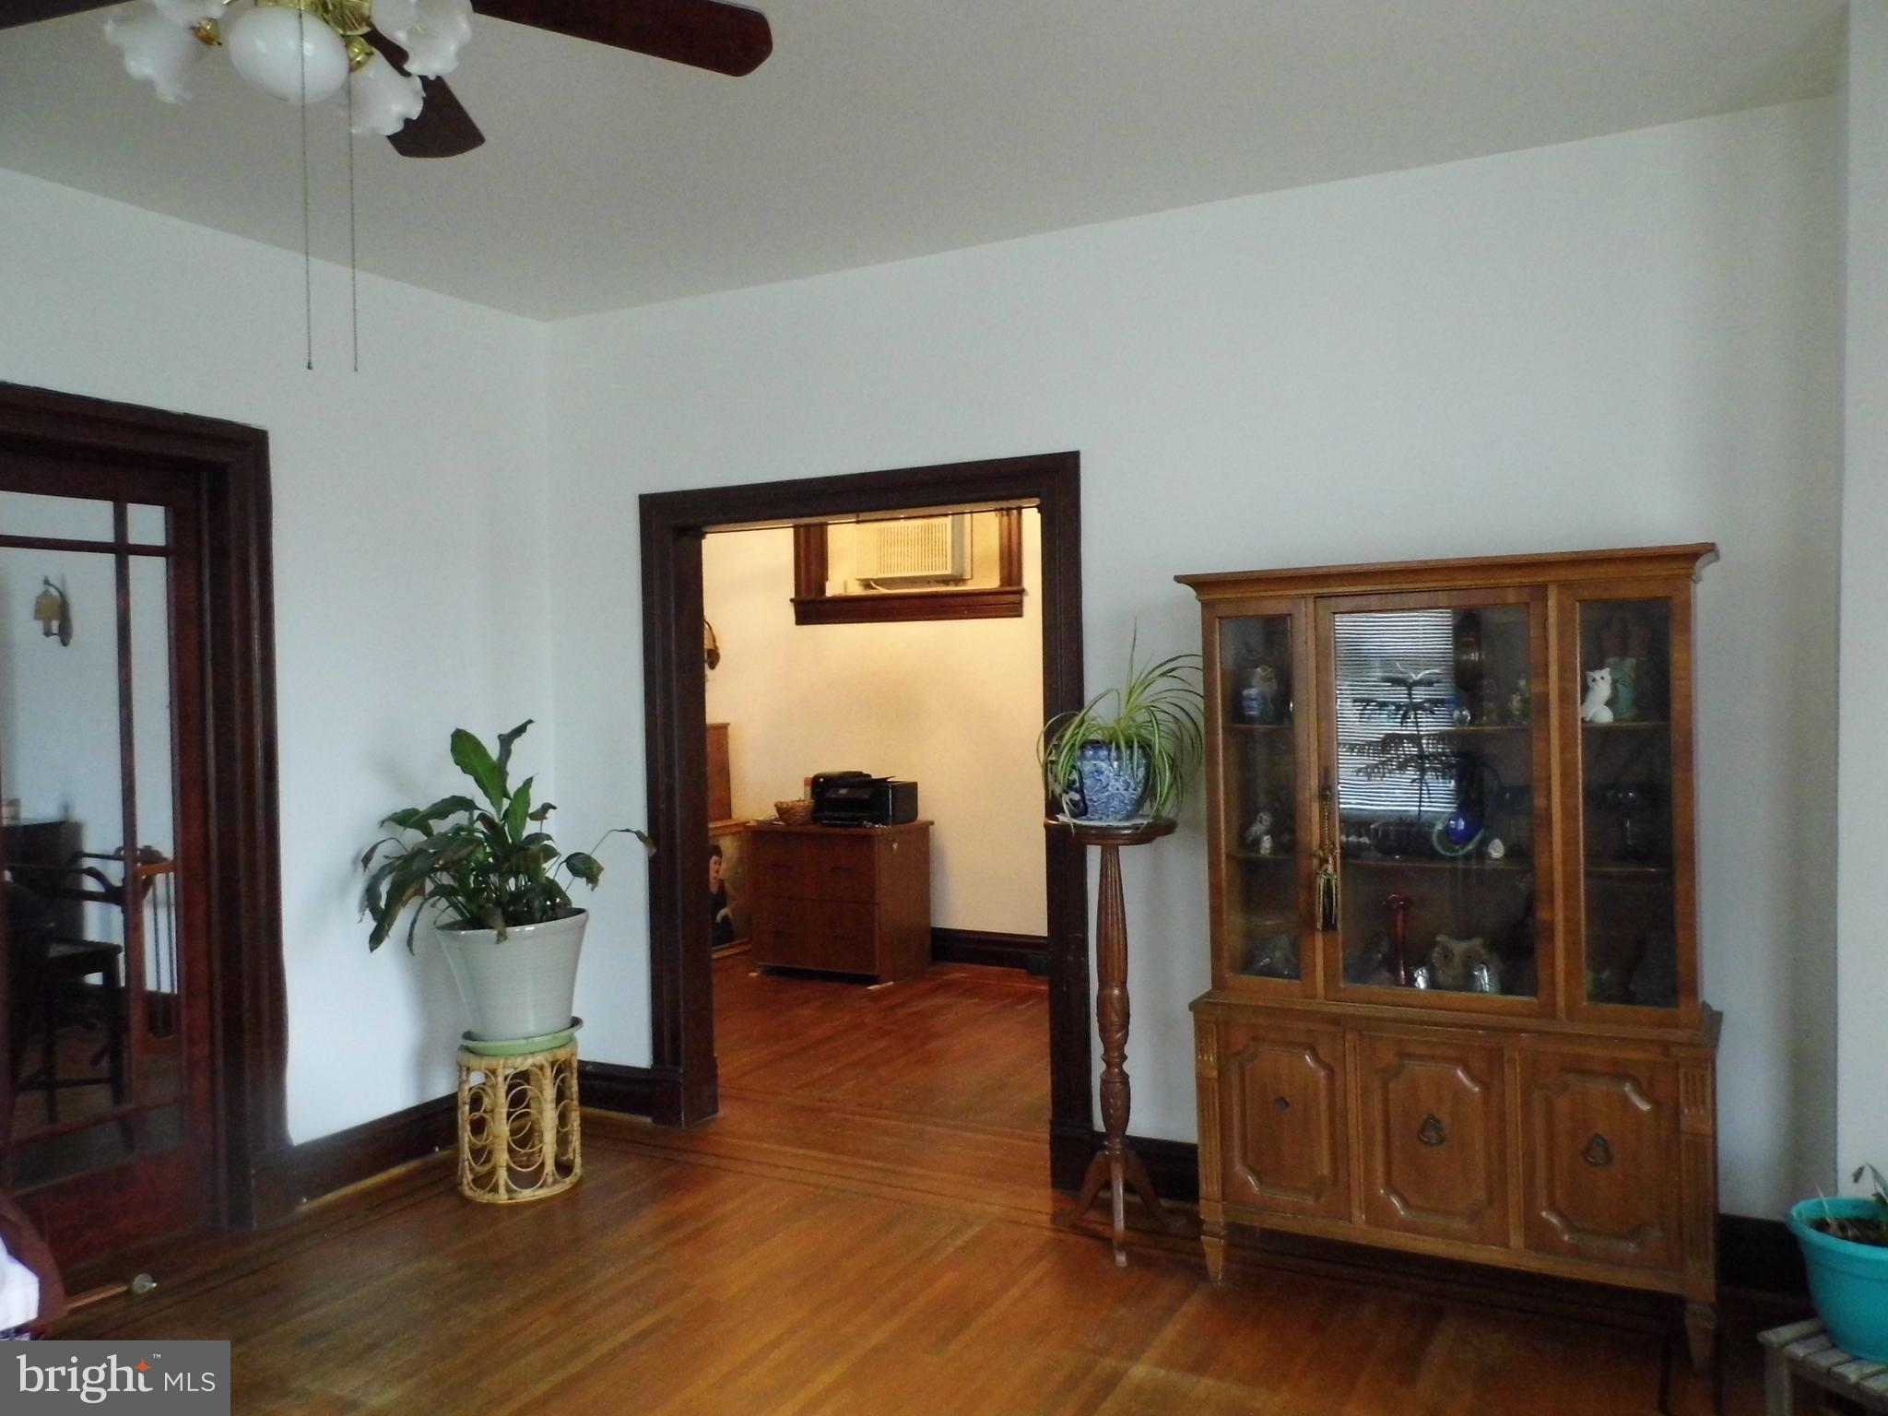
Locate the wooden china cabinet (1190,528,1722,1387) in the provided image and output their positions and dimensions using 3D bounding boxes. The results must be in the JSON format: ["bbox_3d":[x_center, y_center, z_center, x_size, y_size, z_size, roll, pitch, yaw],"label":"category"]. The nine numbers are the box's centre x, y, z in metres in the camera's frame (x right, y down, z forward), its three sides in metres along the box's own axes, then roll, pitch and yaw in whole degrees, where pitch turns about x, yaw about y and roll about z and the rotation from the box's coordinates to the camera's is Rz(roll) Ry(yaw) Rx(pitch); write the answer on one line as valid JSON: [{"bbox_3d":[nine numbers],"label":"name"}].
[{"bbox_3d":[1.201,0.537,3.292,1.152,1.755,0.438,-1,1,28],"label":"wooden china cabinet"}]

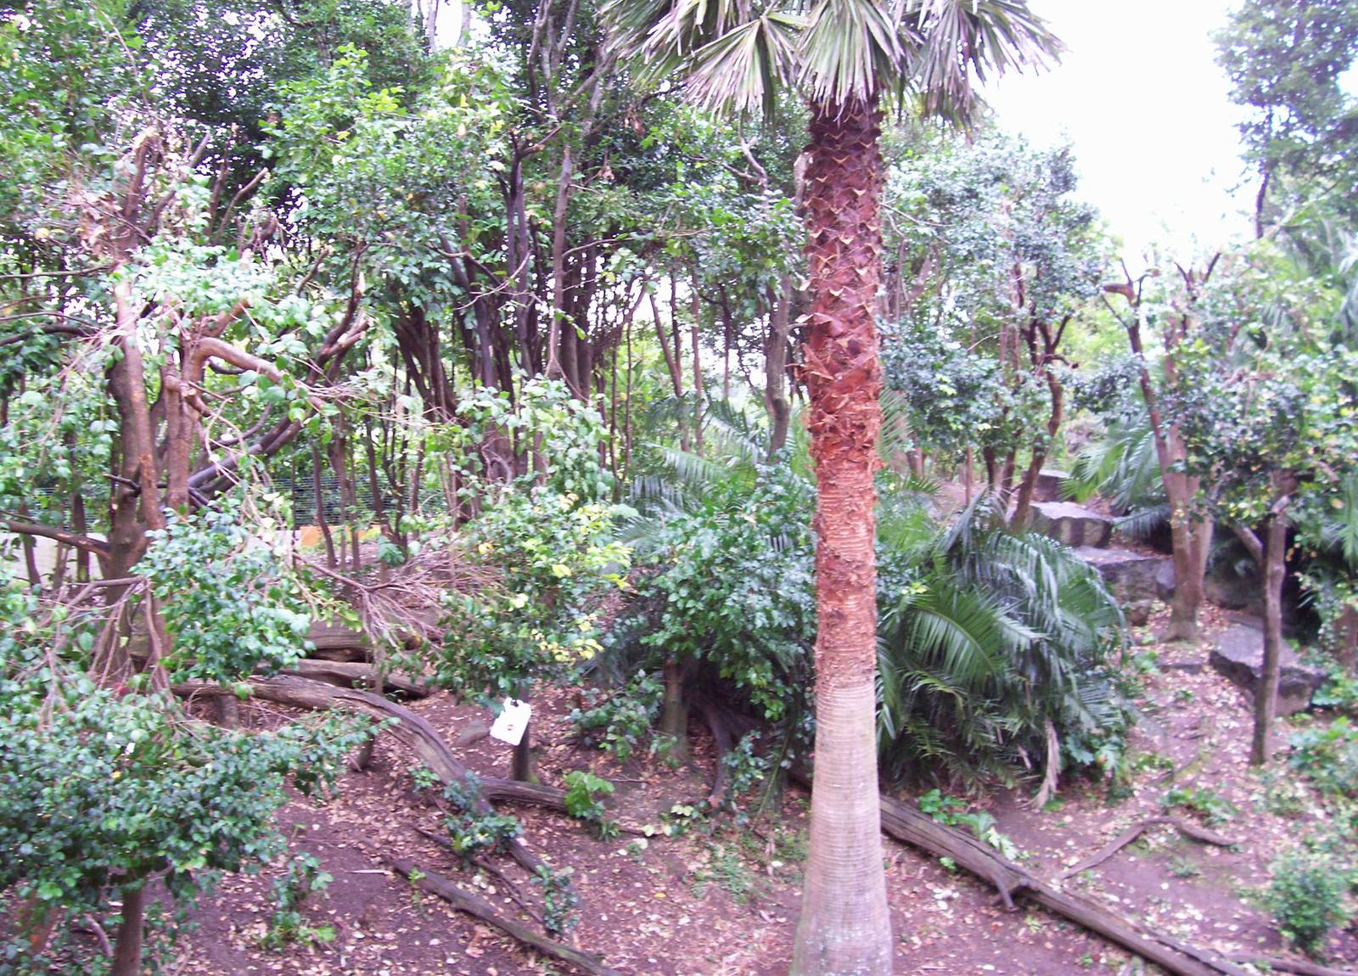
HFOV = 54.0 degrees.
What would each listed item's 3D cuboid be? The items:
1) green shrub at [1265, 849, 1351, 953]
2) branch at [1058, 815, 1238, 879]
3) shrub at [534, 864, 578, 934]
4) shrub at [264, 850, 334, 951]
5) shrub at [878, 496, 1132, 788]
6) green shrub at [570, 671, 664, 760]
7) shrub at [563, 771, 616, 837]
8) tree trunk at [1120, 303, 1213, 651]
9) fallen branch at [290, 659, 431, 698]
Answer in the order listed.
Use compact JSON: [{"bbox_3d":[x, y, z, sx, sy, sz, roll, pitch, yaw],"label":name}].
[{"bbox_3d":[3.205,2.119,6.806,0.440,0.500,0.420,0,4,0],"label":"green shrub"},{"bbox_3d":[2.708,2.188,8.162,1.400,0.120,0.560,-2,4,-23],"label":"branch"},{"bbox_3d":[-0.640,2.158,6.964,0.230,0.340,0.220,0,4,0],"label":"shrub"},{"bbox_3d":[-1.956,2.122,6.858,0.370,0.470,0.350,0,4,0],"label":"shrub"},{"bbox_3d":[2.358,1.111,9.800,2.000,2.100,1.700,0,4,0],"label":"shrub"},{"bbox_3d":[-0.475,1.728,10.127,0.720,0.630,0.580,0,4,0],"label":"green shrub"},{"bbox_3d":[-0.569,2.005,8.459,0.350,0.410,0.320,0,4,0],"label":"shrub"},{"bbox_3d":[4.960,-0.168,13.600,1.000,3.500,0.750,0,4,0],"label":"tree trunk"},{"bbox_3d":[-2.758,1.642,11.500,1.450,0.220,0.250,2,4,27],"label":"fallen branch"}]

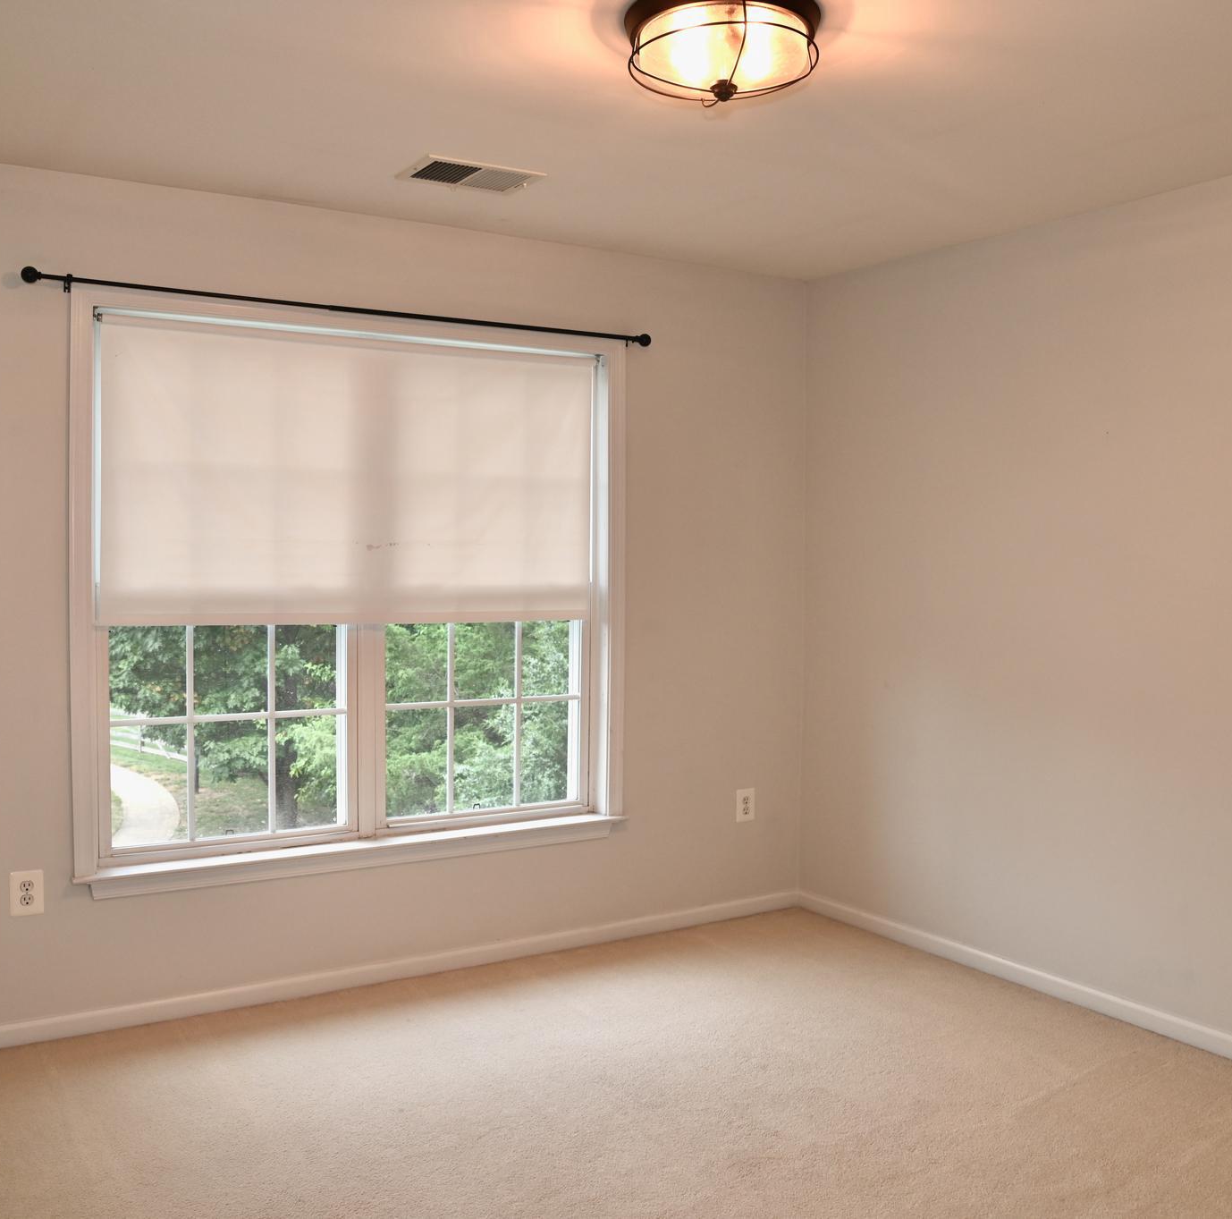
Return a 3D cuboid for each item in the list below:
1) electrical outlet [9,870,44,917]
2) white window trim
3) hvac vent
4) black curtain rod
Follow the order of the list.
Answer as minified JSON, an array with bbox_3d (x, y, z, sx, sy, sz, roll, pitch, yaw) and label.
[{"bbox_3d":[-1.608,0.775,3.333,0.079,0.121,0.010,-1,2,-32],"label":"electrical outlet"},{"bbox_3d":[-0.728,-0.072,3.831,1.810,1.710,0.100,-1,2,-32],"label":"white window trim"},{"bbox_3d":[-0.401,-1.187,3.332,0.340,0.016,0.230,-1,2,-32],"label":"hvac vent"},{"bbox_3d":[-0.731,-0.903,3.760,2.010,0.056,0.085,-1,2,-32],"label":"black curtain rod"}]

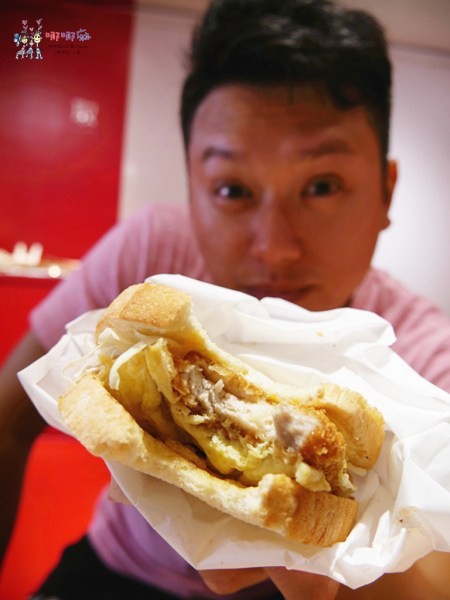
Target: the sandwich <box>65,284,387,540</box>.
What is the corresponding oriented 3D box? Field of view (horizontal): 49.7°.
[{"bbox_3d":[-0.006,0.055,0.238,0.117,0.063,0.098,25,-12,0],"label":"sandwich"}]

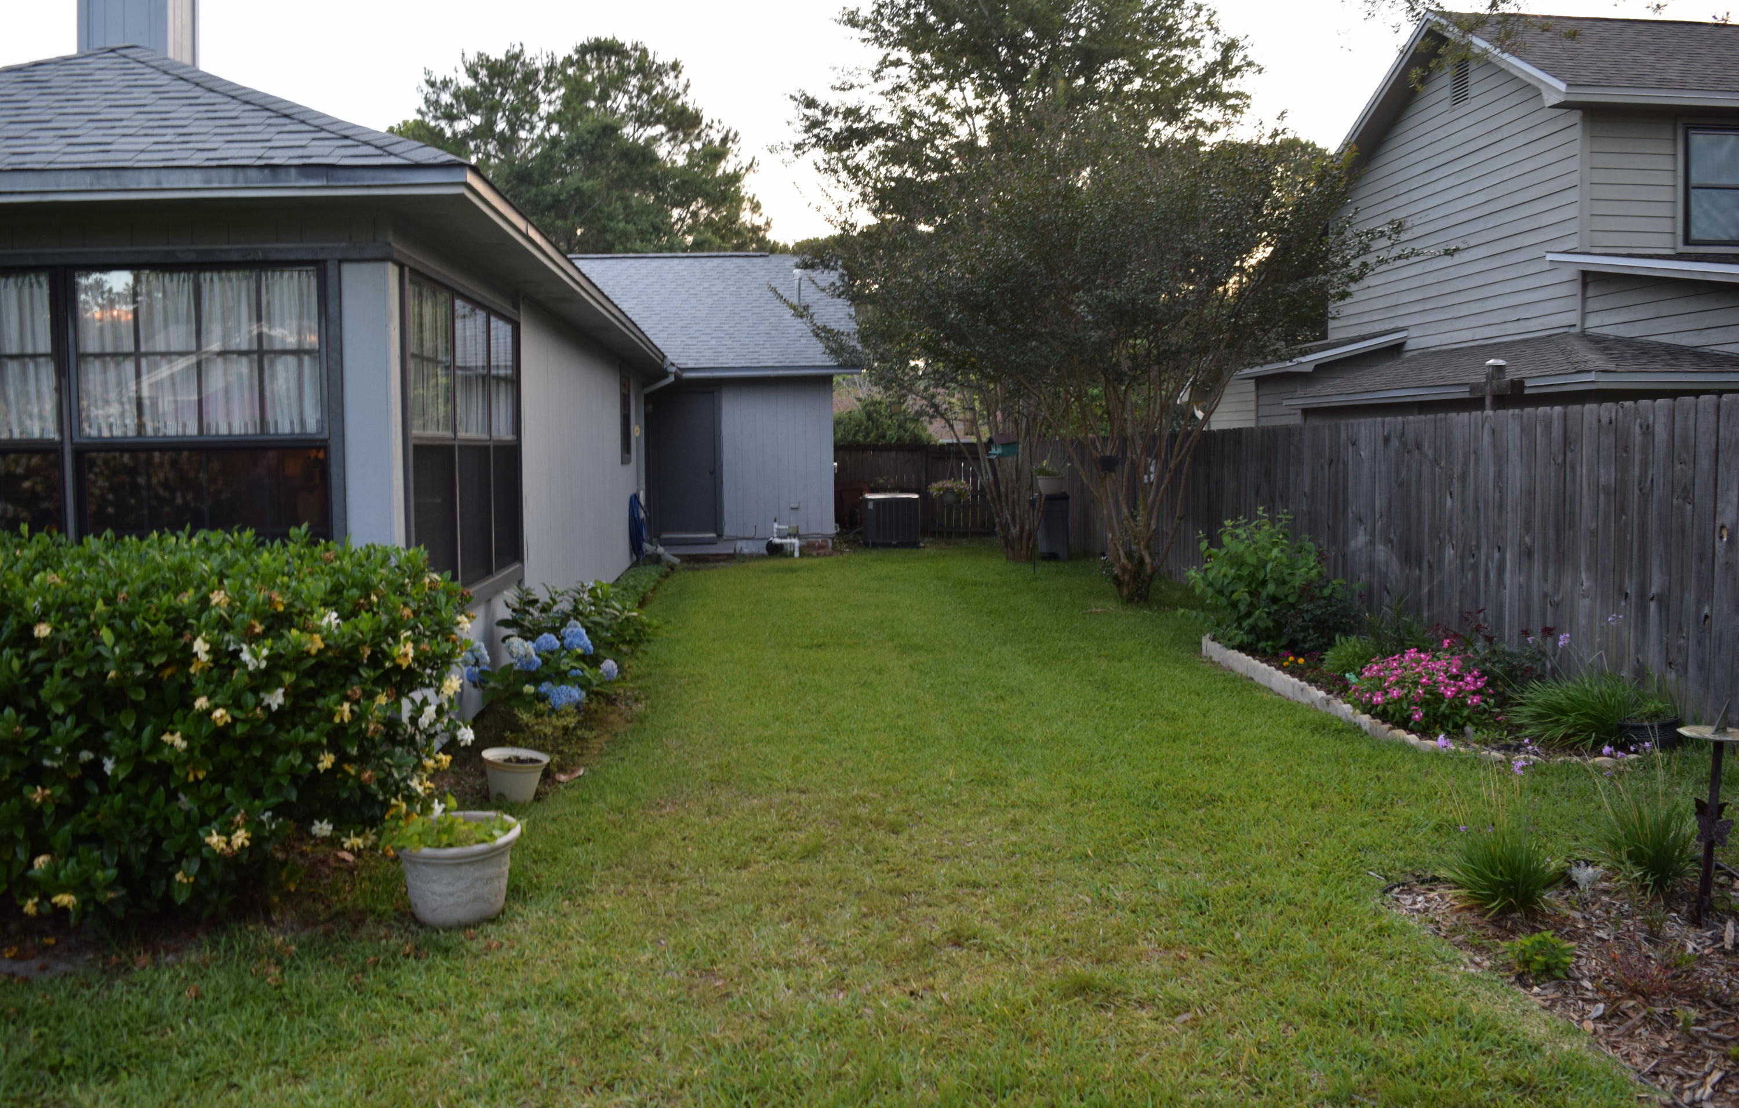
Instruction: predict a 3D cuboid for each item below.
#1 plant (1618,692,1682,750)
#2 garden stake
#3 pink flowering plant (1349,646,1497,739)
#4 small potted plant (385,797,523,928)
[{"bbox_3d":[4.100,0.871,6.850,0.310,0.260,0.310,0,4,0],"label":"plant"},{"bbox_3d":[2.797,0.844,4.320,0.220,0.710,0.210,2,4,0],"label":"garden stake"},{"bbox_3d":[3.057,0.713,7.200,0.770,0.420,0.700,0,4,0],"label":"pink flowering plant"},{"bbox_3d":[-1.416,1.051,4.450,0.440,0.350,0.420,0,4,0],"label":"small potted plant"}]

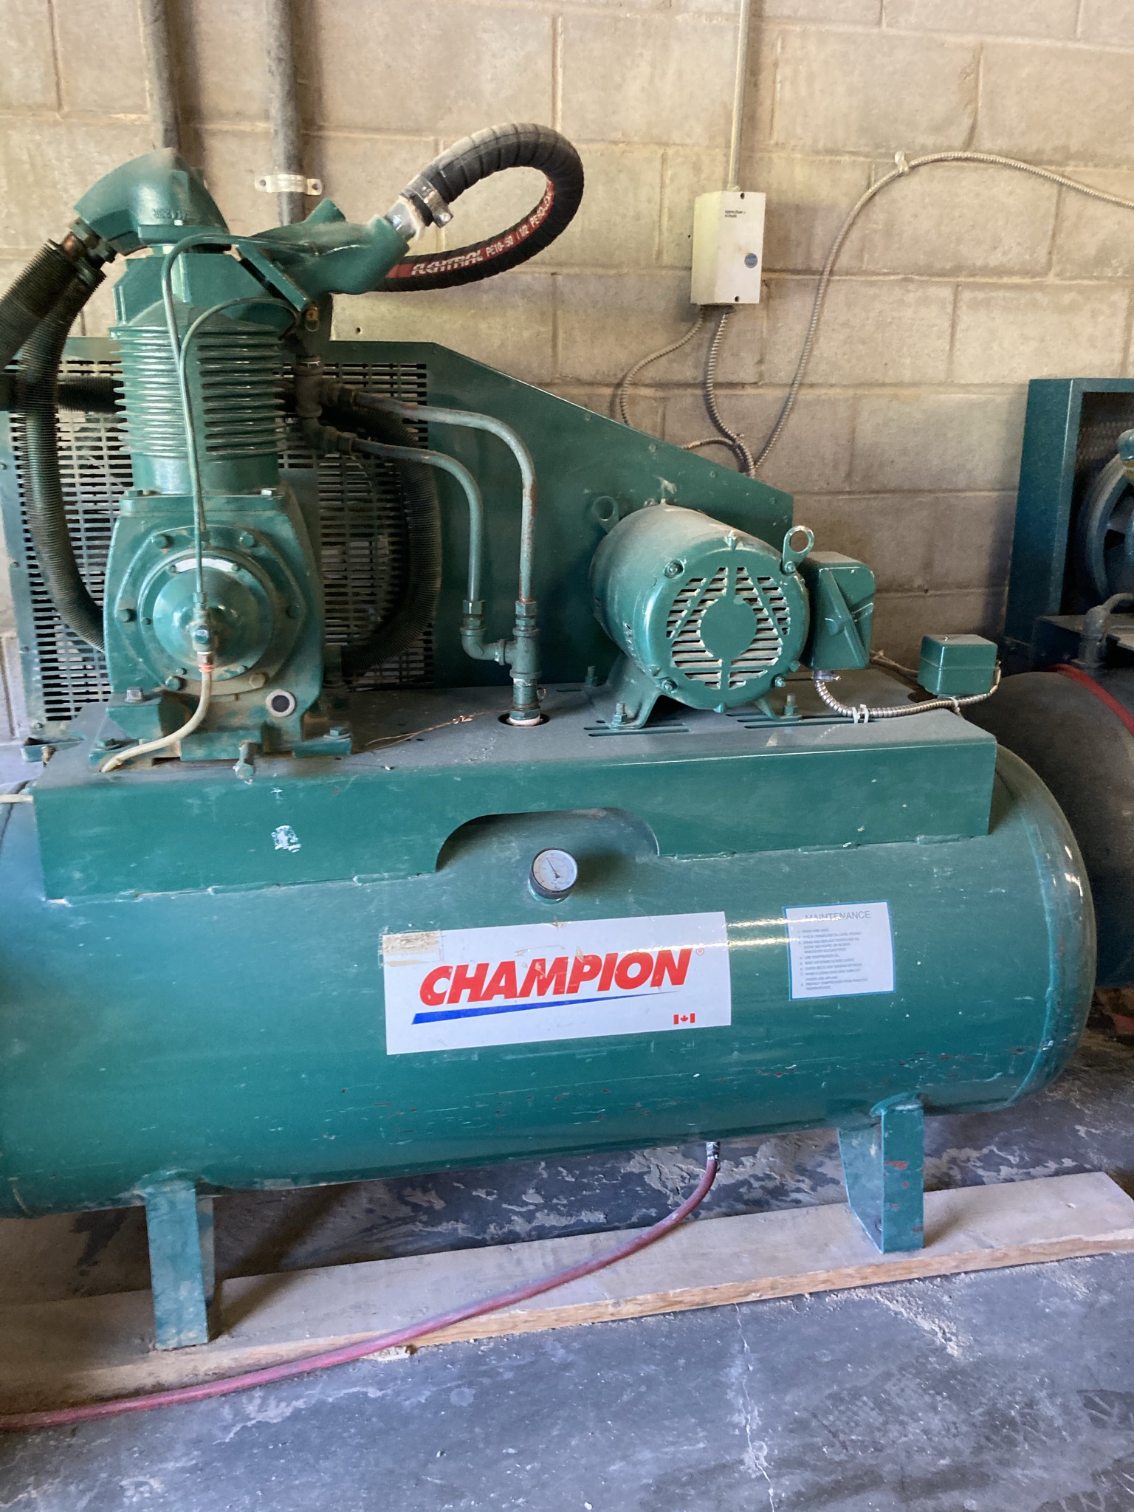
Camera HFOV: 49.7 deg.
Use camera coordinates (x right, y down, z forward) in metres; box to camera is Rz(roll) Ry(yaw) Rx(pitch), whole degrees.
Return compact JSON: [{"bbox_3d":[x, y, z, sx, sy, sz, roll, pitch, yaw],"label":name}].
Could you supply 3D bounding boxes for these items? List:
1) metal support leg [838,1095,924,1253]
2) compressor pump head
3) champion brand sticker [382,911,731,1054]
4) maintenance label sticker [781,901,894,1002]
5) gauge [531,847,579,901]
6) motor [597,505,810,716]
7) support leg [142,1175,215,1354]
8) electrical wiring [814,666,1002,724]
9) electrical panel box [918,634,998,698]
[{"bbox_3d":[0.480,0.577,1.853,0.066,0.268,0.190,-3,16,-10],"label":"metal support leg"},{"bbox_3d":[-0.320,-0.392,1.561,0.690,0.750,0.380,-3,16,-10],"label":"compressor pump head"},{"bbox_3d":[-0.007,0.283,1.530,0.438,0.149,0.010,-3,0,-10],"label":"champion brand sticker"},{"bbox_3d":[0.357,0.254,1.594,0.147,0.124,0.007,-3,-2,-10],"label":"maintenance label sticker"},{"bbox_3d":[-0.021,0.150,1.525,0.056,0.056,0.050,-3,-23,-10],"label":"gauge"},{"bbox_3d":[0.191,-0.209,1.750,0.245,0.250,0.290,-3,16,-10],"label":"motor"},{"bbox_3d":[-0.528,0.629,1.674,0.068,0.268,0.190,-3,16,-10],"label":"support leg"},{"bbox_3d":[0.493,-0.101,1.755,0.285,0.075,0.090,-3,16,-10],"label":"electrical wiring"},{"bbox_3d":[0.581,-0.138,1.819,0.079,0.068,0.082,-1,16,-4],"label":"electrical panel box"}]

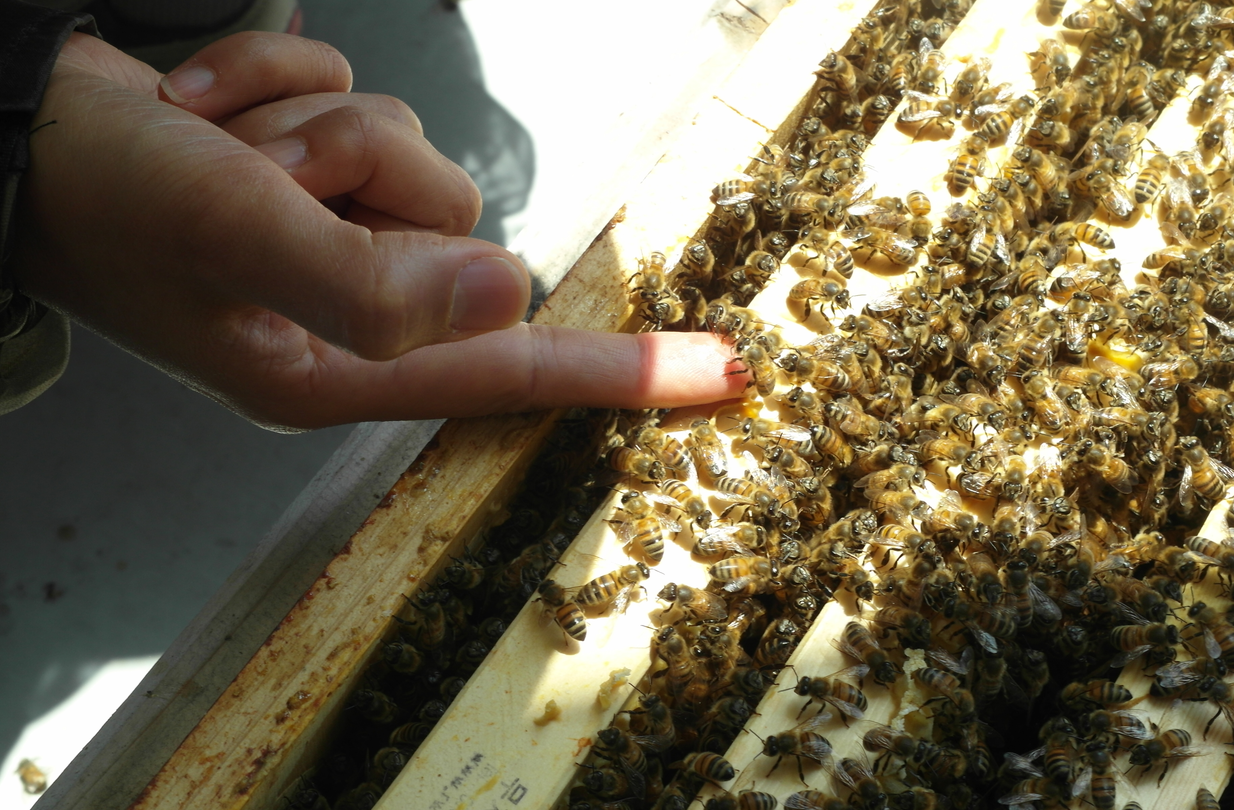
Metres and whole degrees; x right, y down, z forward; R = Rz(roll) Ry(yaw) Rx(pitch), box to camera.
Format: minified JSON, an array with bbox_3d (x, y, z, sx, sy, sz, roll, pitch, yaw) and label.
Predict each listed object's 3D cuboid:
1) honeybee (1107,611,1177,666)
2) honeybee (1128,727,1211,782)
[{"bbox_3d":[0.100,0.044,0.488,0.013,0.006,0.009,-2,62,-1],"label":"honeybee"},{"bbox_3d":[0.102,0.065,0.477,0.014,0.006,0.010,-24,65,-12],"label":"honeybee"}]

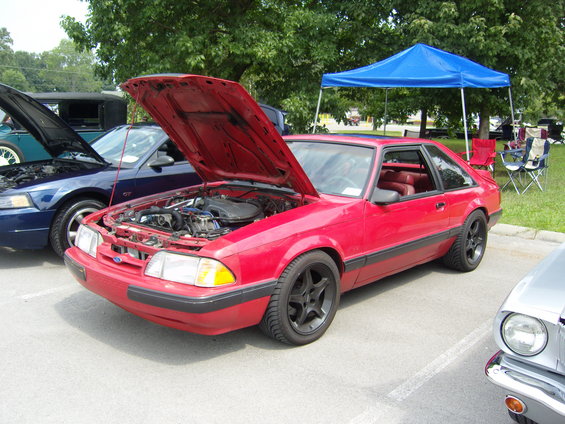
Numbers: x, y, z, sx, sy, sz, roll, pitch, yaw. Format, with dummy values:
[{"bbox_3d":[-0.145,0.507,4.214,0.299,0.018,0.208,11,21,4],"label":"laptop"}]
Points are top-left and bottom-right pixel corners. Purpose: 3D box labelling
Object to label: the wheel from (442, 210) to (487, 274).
[{"bbox_3d":[1.816,0.275,5.545,0.240,0.636,0.636,11,13,41],"label":"wheel"}]

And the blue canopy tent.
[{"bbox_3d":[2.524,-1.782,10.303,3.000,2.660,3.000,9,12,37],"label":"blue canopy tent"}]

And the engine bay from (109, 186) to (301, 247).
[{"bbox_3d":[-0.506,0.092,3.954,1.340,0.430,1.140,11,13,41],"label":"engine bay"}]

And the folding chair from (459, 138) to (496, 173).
[{"bbox_3d":[3.829,-0.963,10.900,0.800,0.900,0.600,7,11,30],"label":"folding chair"}]

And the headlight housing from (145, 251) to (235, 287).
[{"bbox_3d":[-0.522,0.312,3.180,0.550,0.170,0.250,11,13,41],"label":"headlight housing"}]

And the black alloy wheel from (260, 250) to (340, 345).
[{"bbox_3d":[0.114,0.546,3.662,0.240,0.636,0.636,11,13,41],"label":"black alloy wheel"}]

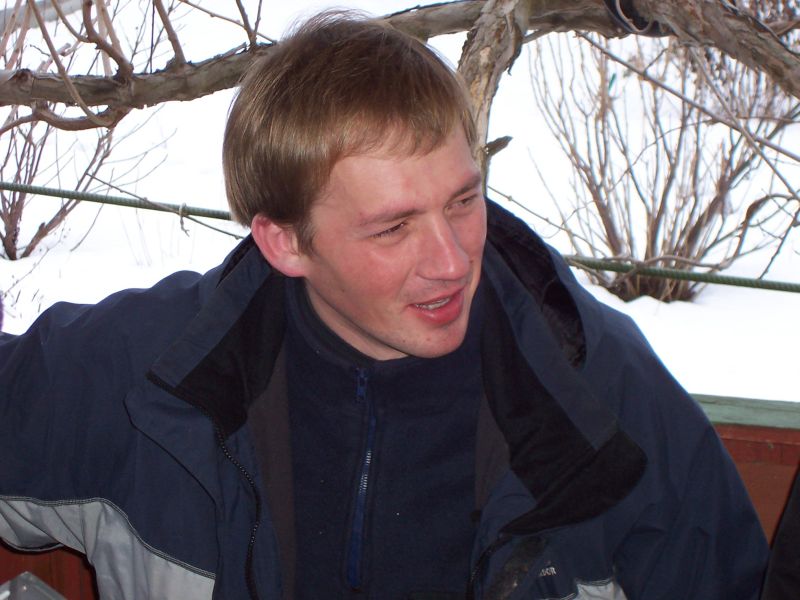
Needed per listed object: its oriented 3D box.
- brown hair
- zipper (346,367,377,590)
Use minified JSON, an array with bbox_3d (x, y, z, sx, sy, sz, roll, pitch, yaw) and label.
[{"bbox_3d":[-0.039,-0.126,1.970,0.182,0.170,0.213,-20,27,-32],"label":"brown hair"},{"bbox_3d":[-0.030,0.138,1.980,0.020,0.172,0.022,3,-1,0],"label":"zipper"}]

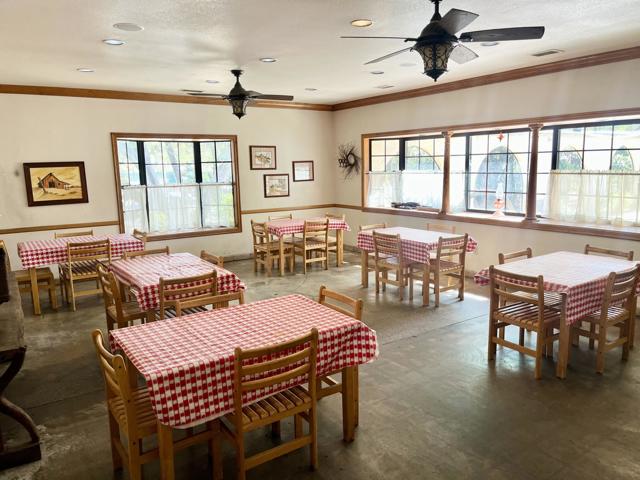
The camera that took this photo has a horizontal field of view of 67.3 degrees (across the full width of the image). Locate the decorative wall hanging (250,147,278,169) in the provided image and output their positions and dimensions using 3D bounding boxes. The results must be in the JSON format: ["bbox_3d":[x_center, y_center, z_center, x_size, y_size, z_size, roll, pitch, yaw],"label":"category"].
[{"bbox_3d":[-1.010,-1.467,8.622,0.530,0.425,0.030,-7,11,-34],"label":"decorative wall hanging"}]

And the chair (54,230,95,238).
[{"bbox_3d":[-3.273,0.325,6.553,0.480,0.820,0.500,-6,10,-30],"label":"chair"}]

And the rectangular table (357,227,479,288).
[{"bbox_3d":[1.214,0.301,6.319,0.840,0.745,1.240,-7,11,-34],"label":"rectangular table"}]

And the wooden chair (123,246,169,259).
[{"bbox_3d":[-1.667,0.532,4.917,0.457,0.810,0.515,-7,11,-34],"label":"wooden chair"}]

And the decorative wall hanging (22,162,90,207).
[{"bbox_3d":[-3.722,-0.795,6.819,0.767,0.606,0.036,-7,11,-34],"label":"decorative wall hanging"}]

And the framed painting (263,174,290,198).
[{"bbox_3d":[-0.784,-0.998,8.847,0.530,0.420,0.030,-7,11,-34],"label":"framed painting"}]

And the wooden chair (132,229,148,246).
[{"bbox_3d":[-2.595,0.314,6.429,0.515,0.810,0.457,-7,11,-34],"label":"wooden chair"}]

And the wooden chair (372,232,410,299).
[{"bbox_3d":[1.016,0.296,6.048,0.515,0.810,0.457,-7,11,-34],"label":"wooden chair"}]

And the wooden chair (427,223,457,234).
[{"bbox_3d":[1.466,0.237,6.455,0.500,0.820,0.480,-7,11,-34],"label":"wooden chair"}]

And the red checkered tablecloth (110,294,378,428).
[{"bbox_3d":[-0.436,0.667,2.870,1.378,0.324,0.813,-7,11,-34],"label":"red checkered tablecloth"}]

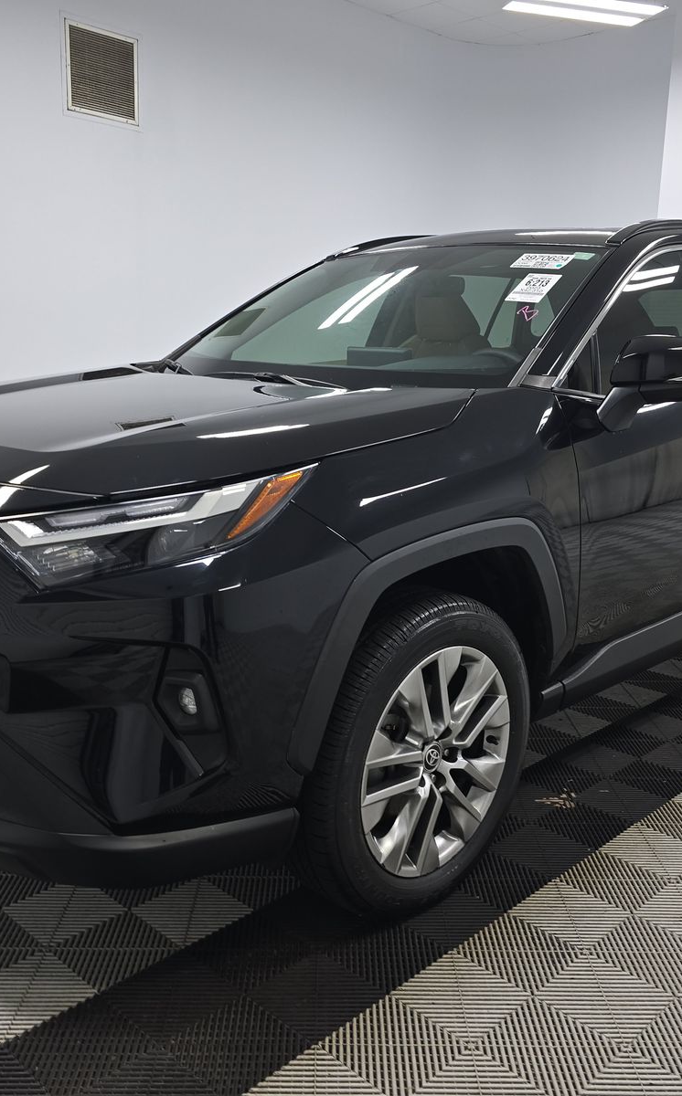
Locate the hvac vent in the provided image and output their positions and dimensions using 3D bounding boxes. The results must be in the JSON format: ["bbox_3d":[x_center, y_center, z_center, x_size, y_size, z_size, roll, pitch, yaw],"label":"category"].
[{"bbox_3d":[-1.800,-3.602,7.383,0.050,0.620,0.625,13,17,43],"label":"hvac vent"}]

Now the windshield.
[{"bbox_3d":[0.099,-0.722,3.014,1.420,0.140,0.860,13,50,44],"label":"windshield"}]

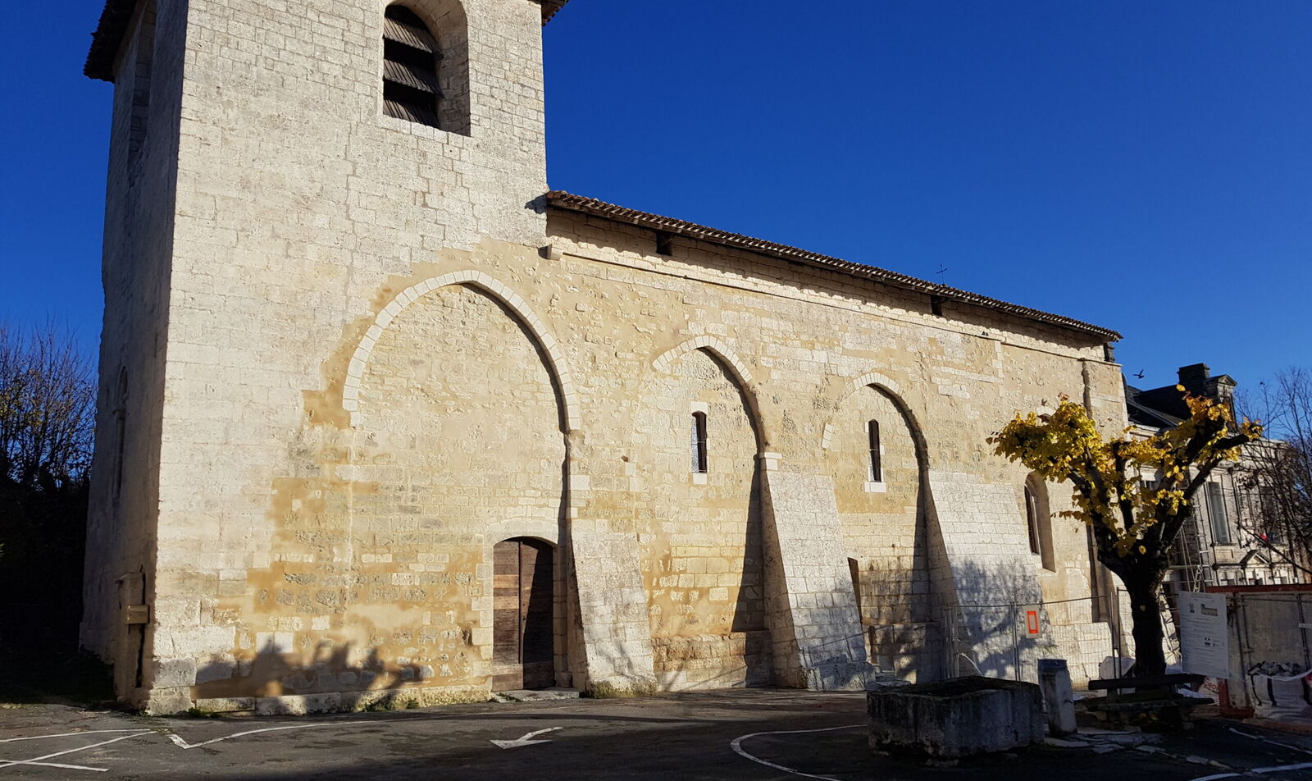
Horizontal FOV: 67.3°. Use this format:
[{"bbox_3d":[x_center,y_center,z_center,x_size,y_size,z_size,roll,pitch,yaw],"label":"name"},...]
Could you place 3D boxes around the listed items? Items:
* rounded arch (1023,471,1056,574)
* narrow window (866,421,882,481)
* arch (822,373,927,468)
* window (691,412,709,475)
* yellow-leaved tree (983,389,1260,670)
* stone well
[{"bbox_3d":[9.339,3.243,24.204,1.048,2.282,0.400,6,-13,-34],"label":"rounded arch"},{"bbox_3d":[4.649,1.313,21.285,0.391,1.367,0.250,6,-13,-34],"label":"narrow window"},{"bbox_3d":[4.557,0.634,21.175,3.135,1.984,0.350,6,-13,-34],"label":"arch"},{"bbox_3d":[0.758,0.982,18.572,0.421,1.203,0.250,6,-13,-34],"label":"window"},{"bbox_3d":[6.977,2.382,14.407,3.750,4.816,3.500,-6,-12,24],"label":"yellow-leaved tree"},{"bbox_3d":[3.614,3.876,11.743,1.881,0.644,1.060,6,-13,-34],"label":"stone well"}]

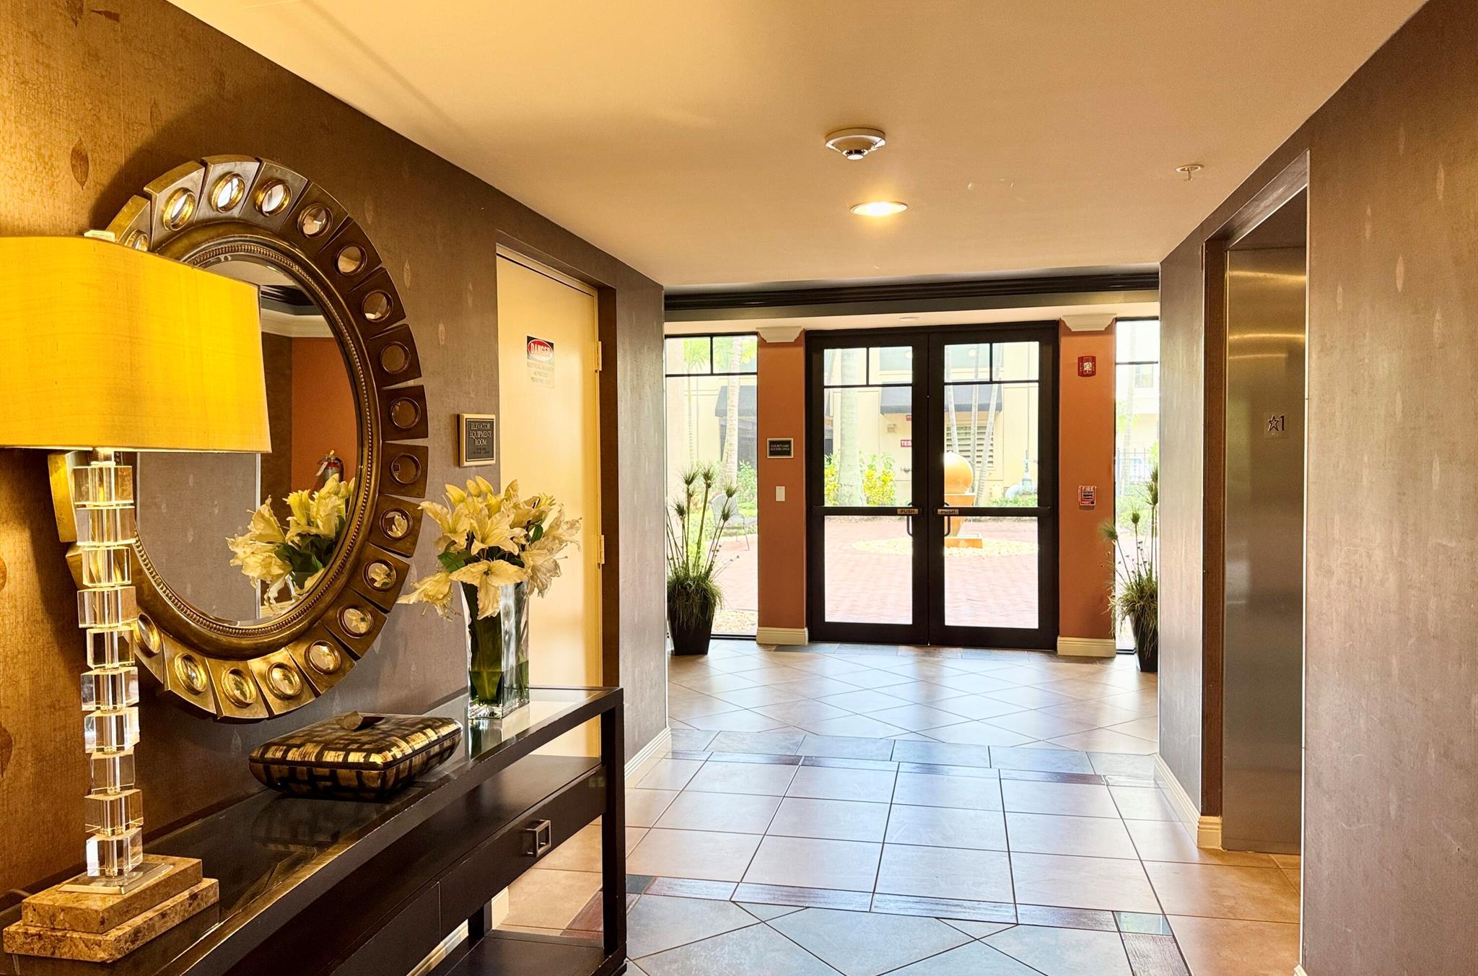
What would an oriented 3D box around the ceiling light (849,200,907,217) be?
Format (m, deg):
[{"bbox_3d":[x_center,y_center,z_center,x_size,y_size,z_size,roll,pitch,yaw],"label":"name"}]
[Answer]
[{"bbox_3d":[0.474,-0.941,3.462,0.192,0.030,0.192,0,2,12],"label":"ceiling light"}]

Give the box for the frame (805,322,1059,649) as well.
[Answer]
[{"bbox_3d":[1.467,-0.006,7.861,1.877,2.445,0.120,0,2,12],"label":"frame"}]

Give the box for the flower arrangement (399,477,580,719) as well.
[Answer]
[{"bbox_3d":[-0.605,0.274,2.605,0.430,0.605,0.420,0,2,12],"label":"flower arrangement"}]

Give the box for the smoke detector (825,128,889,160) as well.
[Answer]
[{"bbox_3d":[0.306,-0.891,2.687,0.156,0.053,0.156,0,2,12],"label":"smoke detector"}]

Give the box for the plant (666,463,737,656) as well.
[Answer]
[{"bbox_3d":[-0.343,0.532,7.714,0.660,1.410,0.620,0,2,0],"label":"plant"}]

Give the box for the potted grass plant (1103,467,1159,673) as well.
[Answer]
[{"bbox_3d":[2.851,0.530,6.965,0.660,1.400,0.620,0,2,12],"label":"potted grass plant"}]

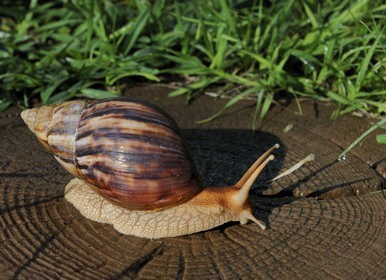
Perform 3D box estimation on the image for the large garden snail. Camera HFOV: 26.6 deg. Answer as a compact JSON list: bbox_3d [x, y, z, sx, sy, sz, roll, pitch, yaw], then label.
[{"bbox_3d":[-0.022,0.011,0.410,0.128,0.064,0.056,5,30,9],"label":"large garden snail"}]

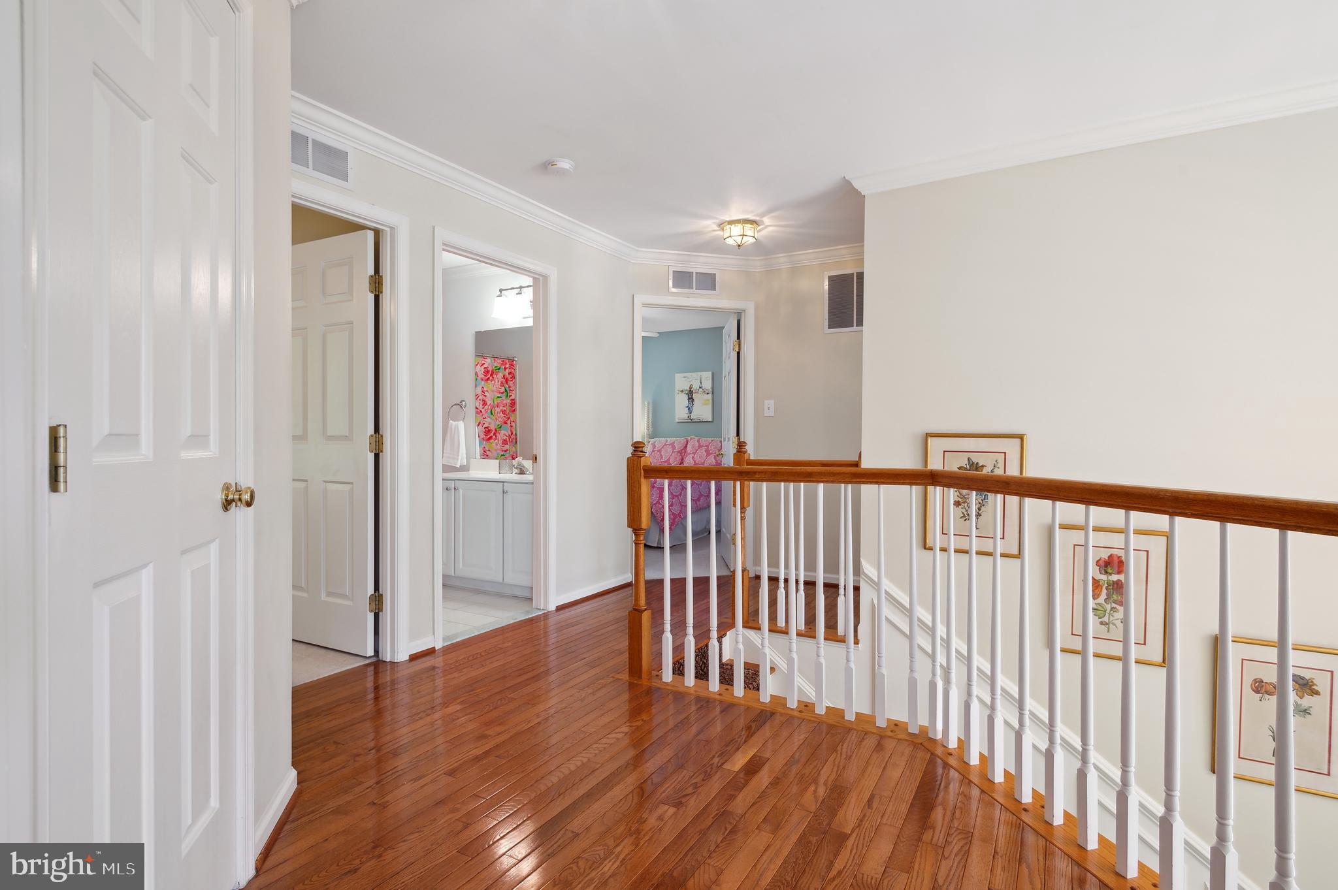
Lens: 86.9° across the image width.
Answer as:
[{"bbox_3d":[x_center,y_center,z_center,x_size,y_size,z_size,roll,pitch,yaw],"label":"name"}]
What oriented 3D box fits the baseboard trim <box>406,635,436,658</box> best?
[{"bbox_3d":[-1.189,0.979,3.421,0.030,0.083,0.158,0,0,29],"label":"baseboard trim"}]

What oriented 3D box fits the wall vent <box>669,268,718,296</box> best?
[{"bbox_3d":[0.195,-1.215,5.236,0.402,0.196,0.020,0,0,-17],"label":"wall vent"}]

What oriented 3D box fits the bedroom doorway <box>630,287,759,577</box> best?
[{"bbox_3d":[0.181,-0.040,5.290,0.940,2.100,0.140,0,0,-17],"label":"bedroom doorway"}]

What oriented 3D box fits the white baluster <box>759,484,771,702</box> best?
[{"bbox_3d":[0.385,0.586,2.810,0.032,0.868,0.032,0,0,30],"label":"white baluster"}]

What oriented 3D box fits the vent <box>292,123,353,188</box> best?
[{"bbox_3d":[-1.476,-1.200,2.913,0.020,0.196,0.400,0,0,29],"label":"vent"}]

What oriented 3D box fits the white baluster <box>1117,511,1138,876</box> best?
[{"bbox_3d":[1.090,0.586,1.678,0.032,0.868,0.032,0,0,-13],"label":"white baluster"}]

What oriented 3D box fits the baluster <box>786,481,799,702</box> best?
[{"bbox_3d":[0.484,0.586,2.757,0.033,0.874,0.033,0,0,30],"label":"baluster"}]

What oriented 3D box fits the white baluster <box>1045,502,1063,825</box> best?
[{"bbox_3d":[1.052,0.590,1.921,0.033,0.874,0.033,0,0,-14],"label":"white baluster"}]

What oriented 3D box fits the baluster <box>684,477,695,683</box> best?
[{"bbox_3d":[0.089,0.586,2.995,0.032,0.868,0.032,0,0,30],"label":"baluster"}]

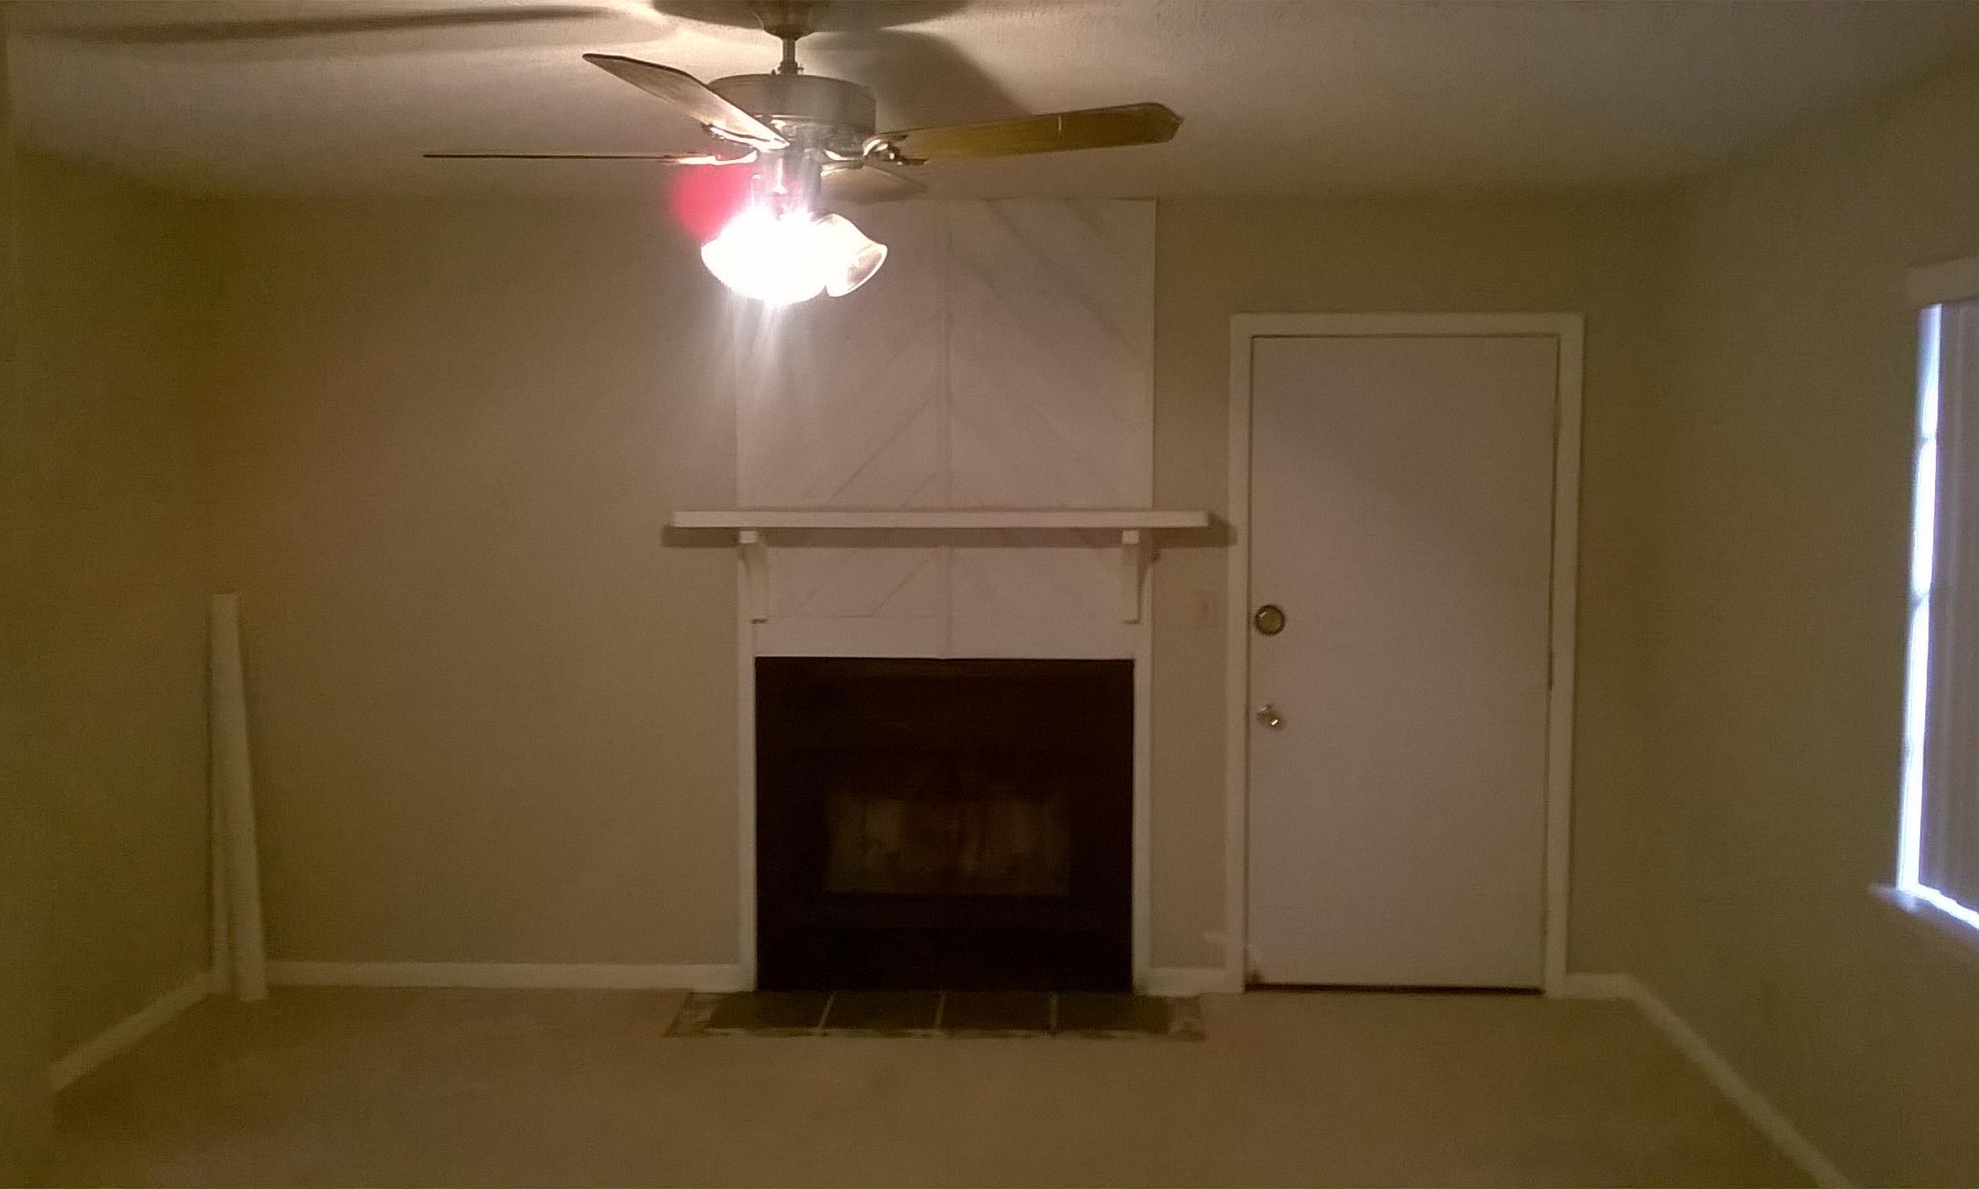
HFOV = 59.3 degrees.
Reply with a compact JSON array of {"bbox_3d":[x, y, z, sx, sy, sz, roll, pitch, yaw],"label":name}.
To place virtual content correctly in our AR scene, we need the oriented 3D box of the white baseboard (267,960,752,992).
[{"bbox_3d":[-1.603,1.213,5.521,1.690,0.079,0.015,0,5,3],"label":"white baseboard"}]

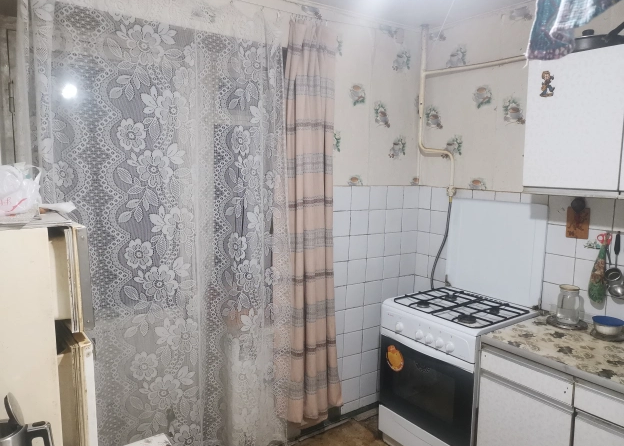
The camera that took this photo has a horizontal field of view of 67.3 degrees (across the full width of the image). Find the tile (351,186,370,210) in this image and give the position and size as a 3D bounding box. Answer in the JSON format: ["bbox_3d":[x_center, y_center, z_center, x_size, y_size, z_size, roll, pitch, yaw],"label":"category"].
[{"bbox_3d":[0.292,-0.150,2.836,0.150,0.150,0.008,-3,8,-36],"label":"tile"}]

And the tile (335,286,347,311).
[{"bbox_3d":[0.147,0.459,2.815,0.150,0.150,0.008,-3,8,-36],"label":"tile"}]

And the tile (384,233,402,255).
[{"bbox_3d":[0.519,0.135,3.023,0.148,0.149,0.010,-3,8,-35],"label":"tile"}]

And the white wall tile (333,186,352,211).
[{"bbox_3d":[0.168,-0.142,2.726,0.150,0.150,0.010,-3,8,-36],"label":"white wall tile"}]

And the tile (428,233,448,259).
[{"bbox_3d":[0.823,0.152,3.041,0.008,0.150,0.150,-3,8,-35],"label":"tile"}]

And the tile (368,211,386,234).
[{"bbox_3d":[0.408,-0.005,2.943,0.150,0.150,0.008,-3,8,-36],"label":"tile"}]

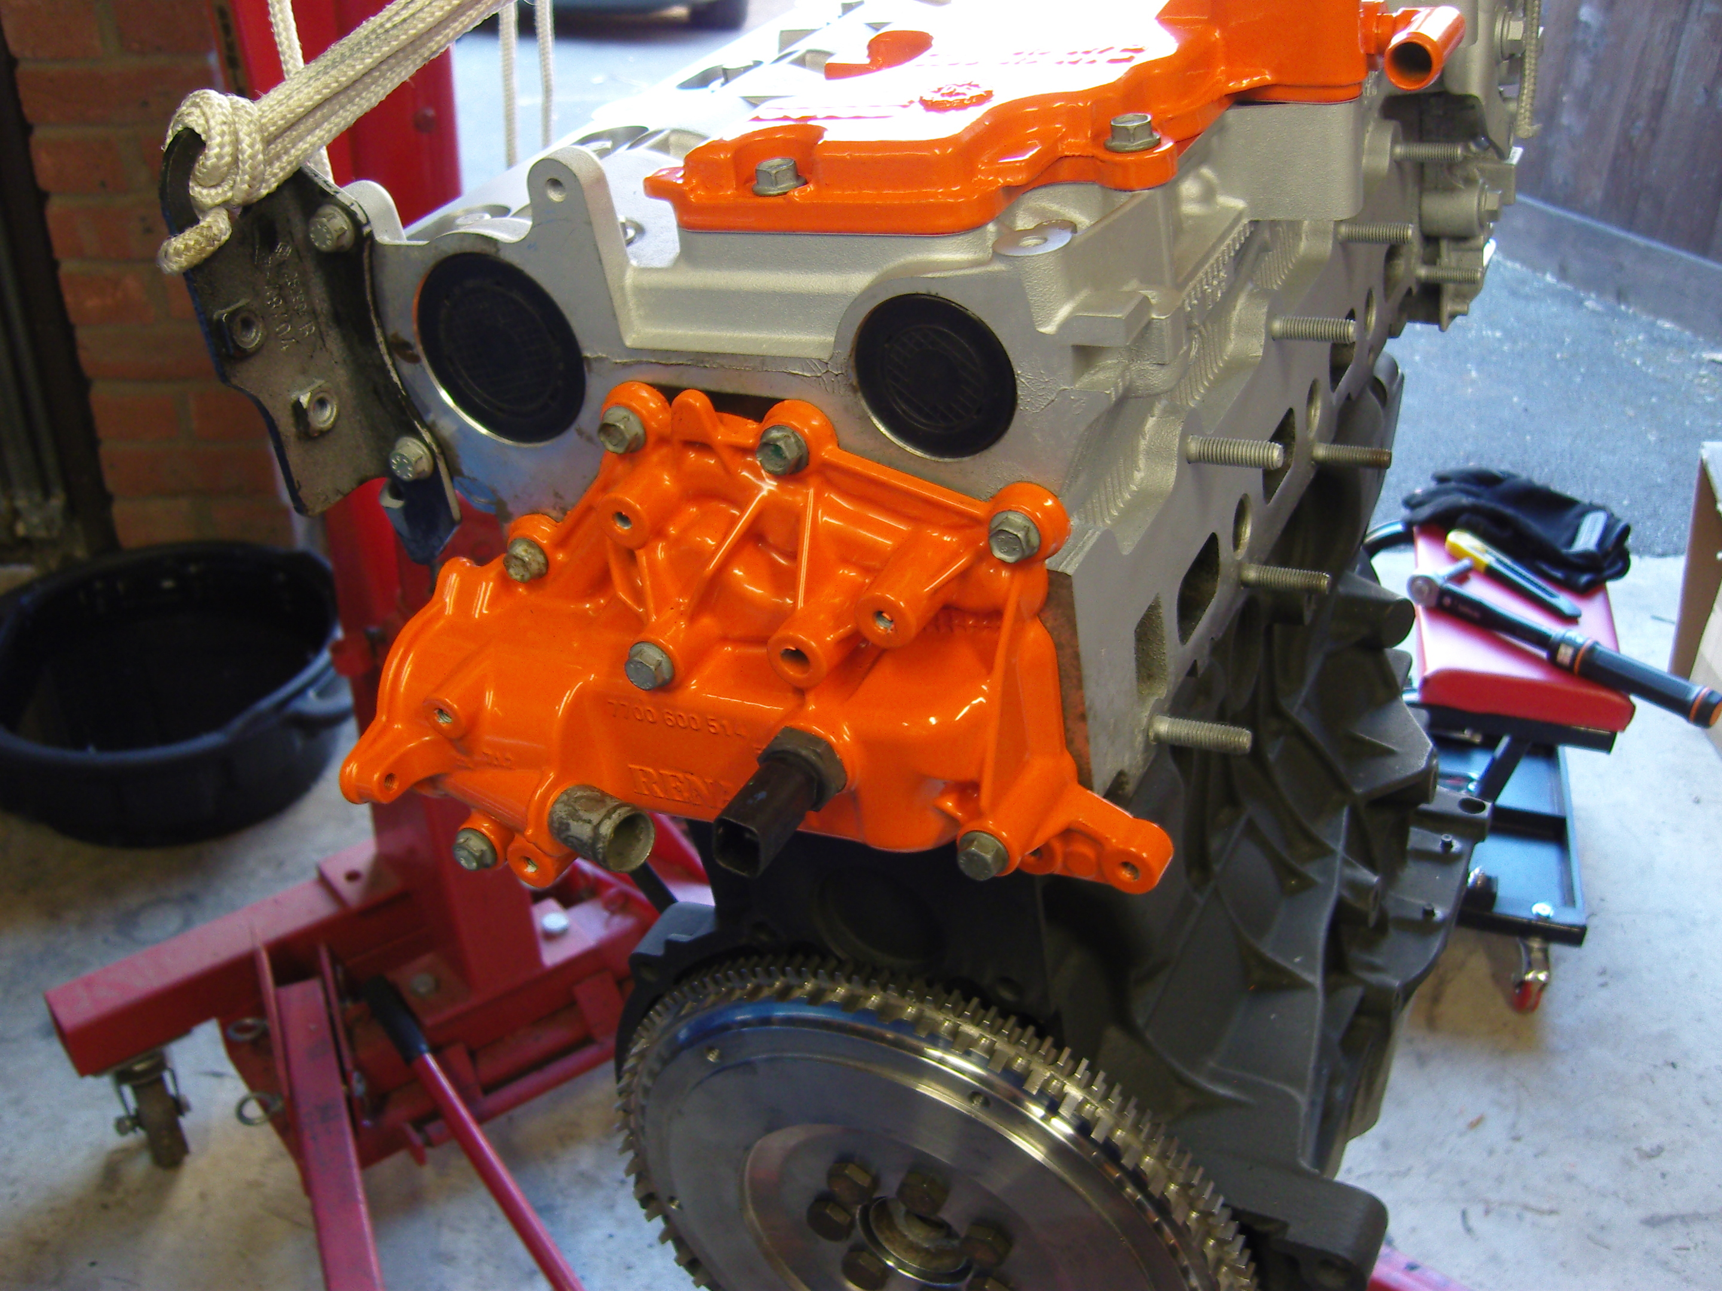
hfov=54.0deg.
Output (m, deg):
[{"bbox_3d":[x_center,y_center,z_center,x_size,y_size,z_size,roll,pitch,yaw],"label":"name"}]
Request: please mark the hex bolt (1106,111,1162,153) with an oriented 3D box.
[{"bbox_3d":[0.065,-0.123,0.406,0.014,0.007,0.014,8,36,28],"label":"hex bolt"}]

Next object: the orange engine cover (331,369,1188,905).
[{"bbox_3d":[-0.038,0.005,0.447,0.230,0.131,0.071,8,36,28],"label":"orange engine cover"}]

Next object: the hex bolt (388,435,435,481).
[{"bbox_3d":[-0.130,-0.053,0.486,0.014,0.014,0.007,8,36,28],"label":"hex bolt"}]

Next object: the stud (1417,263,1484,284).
[{"bbox_3d":[0.261,-0.165,0.750,0.028,0.008,0.008,8,36,28],"label":"stud"}]

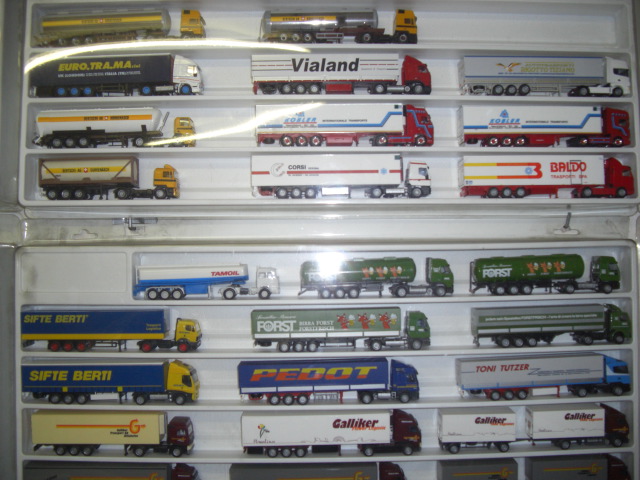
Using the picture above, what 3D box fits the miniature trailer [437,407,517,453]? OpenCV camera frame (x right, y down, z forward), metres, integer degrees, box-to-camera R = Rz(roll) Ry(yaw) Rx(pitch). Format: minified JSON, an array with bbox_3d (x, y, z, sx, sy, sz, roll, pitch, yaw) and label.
[{"bbox_3d":[0.168,0.204,0.737,0.079,0.043,0.030,0,-2,0],"label":"miniature trailer"}]

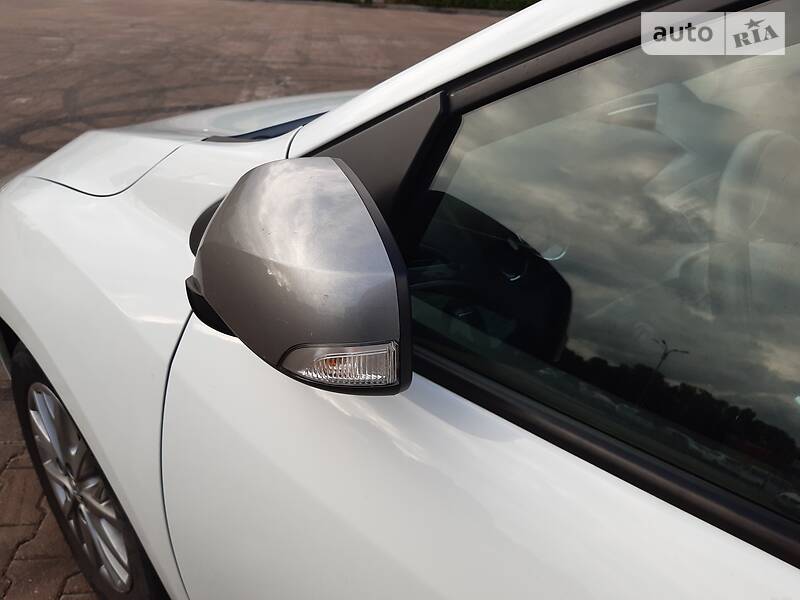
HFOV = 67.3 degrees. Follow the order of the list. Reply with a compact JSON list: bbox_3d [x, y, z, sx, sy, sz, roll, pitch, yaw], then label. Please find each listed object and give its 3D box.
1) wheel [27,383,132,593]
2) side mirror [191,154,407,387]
[{"bbox_3d":[-0.571,0.341,1.235,0.435,0.435,0.185,26,34,35],"label":"wheel"},{"bbox_3d":[-0.086,-0.034,0.465,0.120,0.155,0.220,-7,30,-23],"label":"side mirror"}]

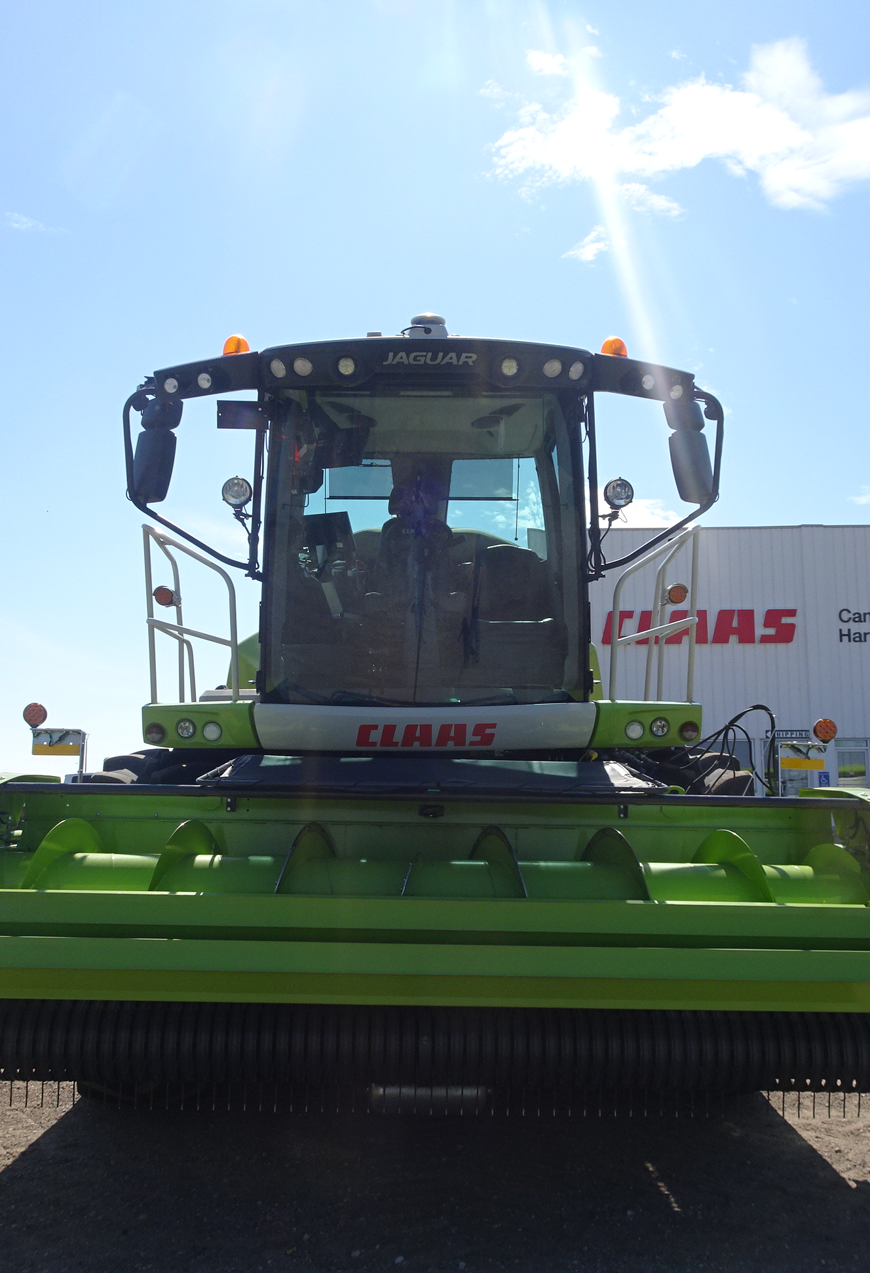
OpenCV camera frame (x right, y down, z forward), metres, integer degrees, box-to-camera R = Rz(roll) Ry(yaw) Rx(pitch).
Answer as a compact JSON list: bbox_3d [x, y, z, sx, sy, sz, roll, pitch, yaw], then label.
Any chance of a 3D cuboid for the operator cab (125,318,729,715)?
[{"bbox_3d":[-0.065,-0.502,6.510,2.830,1.930,1.900,0,-7,-1],"label":"operator cab"}]

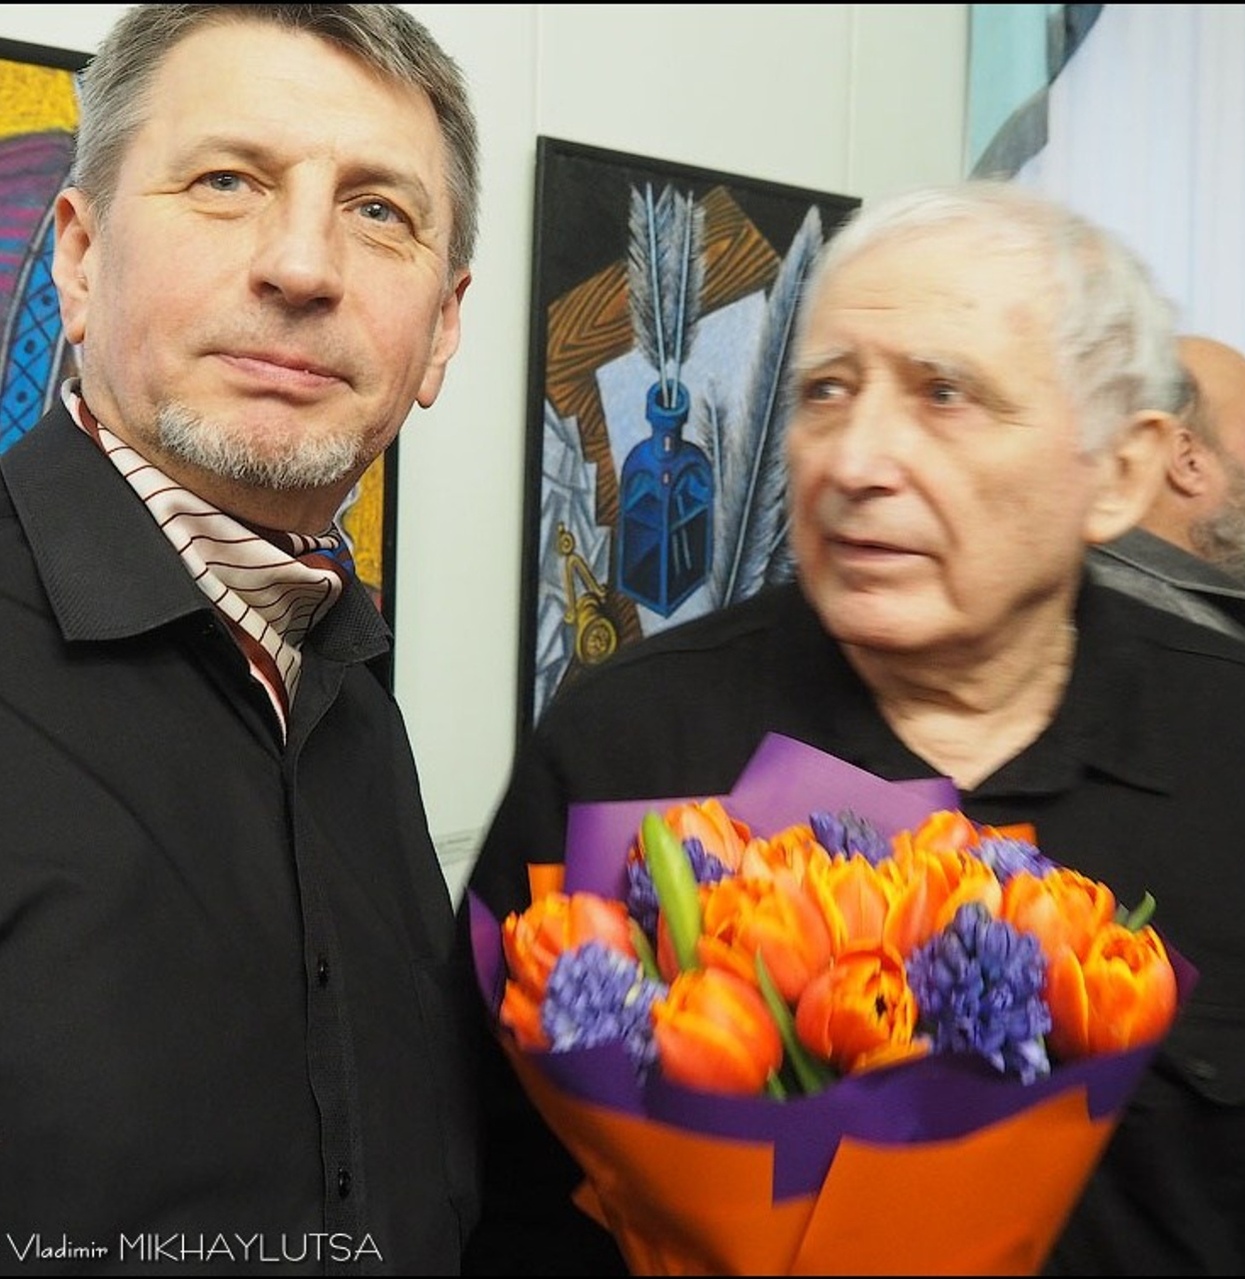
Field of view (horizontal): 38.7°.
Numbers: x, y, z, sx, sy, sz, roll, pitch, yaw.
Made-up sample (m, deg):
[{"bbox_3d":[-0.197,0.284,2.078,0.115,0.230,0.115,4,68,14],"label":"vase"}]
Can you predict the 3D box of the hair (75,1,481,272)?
[{"bbox_3d":[-0.153,-0.212,0.785,0.175,0.170,0.200,9,0,-20],"label":"hair"}]

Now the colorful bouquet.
[{"bbox_3d":[0.094,0.262,0.760,0.300,0.420,0.260,-1,15,5],"label":"colorful bouquet"}]

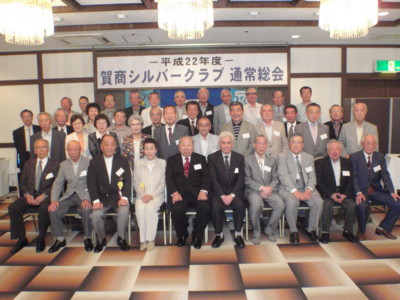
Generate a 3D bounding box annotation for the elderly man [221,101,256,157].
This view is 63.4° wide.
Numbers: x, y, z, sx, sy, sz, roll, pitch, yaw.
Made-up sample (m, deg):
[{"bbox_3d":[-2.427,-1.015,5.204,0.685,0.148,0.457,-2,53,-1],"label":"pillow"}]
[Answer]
[{"bbox_3d":[0.542,0.173,4.643,0.520,1.700,0.300,-1,6,3],"label":"elderly man"}]

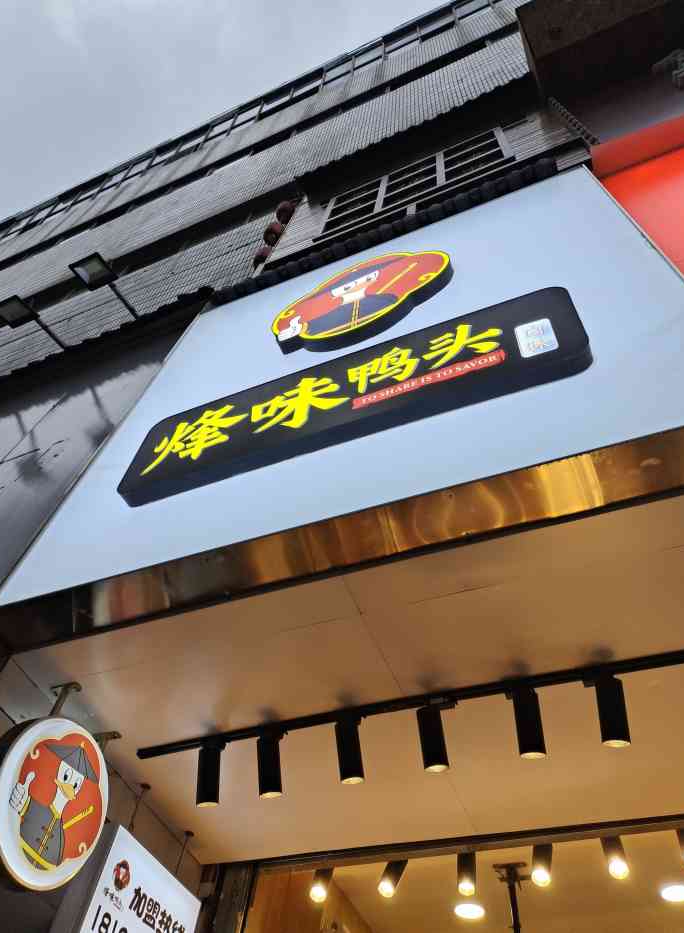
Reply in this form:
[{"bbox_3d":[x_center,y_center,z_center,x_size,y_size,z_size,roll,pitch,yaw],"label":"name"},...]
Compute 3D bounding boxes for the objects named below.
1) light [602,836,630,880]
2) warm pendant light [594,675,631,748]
[{"bbox_3d":[1.042,1.473,2.276,0.075,0.180,0.075,-16,-82,14],"label":"light"},{"bbox_3d":[0.774,0.696,1.699,0.075,0.180,0.075,11,-38,-1],"label":"warm pendant light"}]

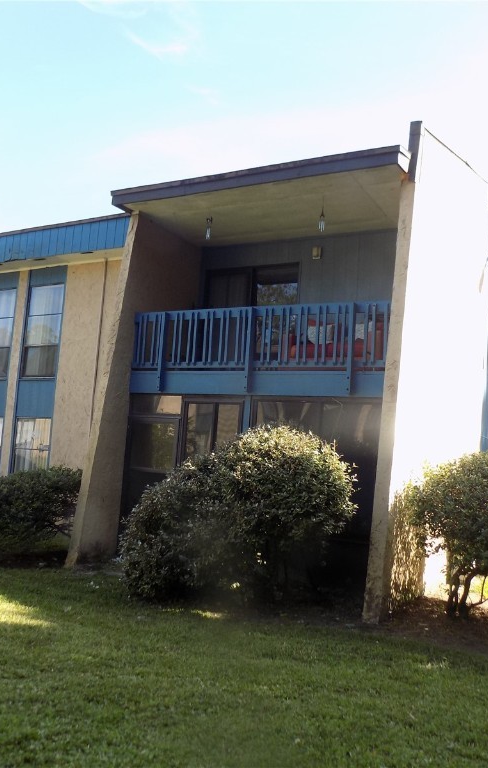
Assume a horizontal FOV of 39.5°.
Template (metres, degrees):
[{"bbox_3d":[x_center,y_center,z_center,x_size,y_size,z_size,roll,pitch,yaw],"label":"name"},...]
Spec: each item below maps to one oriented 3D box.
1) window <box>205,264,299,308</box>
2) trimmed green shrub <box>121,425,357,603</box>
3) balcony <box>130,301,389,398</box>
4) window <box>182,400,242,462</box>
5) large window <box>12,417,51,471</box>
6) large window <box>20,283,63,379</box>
[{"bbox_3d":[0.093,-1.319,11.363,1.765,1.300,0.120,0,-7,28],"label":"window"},{"bbox_3d":[-0.065,1.488,8.000,2.775,2.007,1.900,4,-6,0],"label":"trimmed green shrub"},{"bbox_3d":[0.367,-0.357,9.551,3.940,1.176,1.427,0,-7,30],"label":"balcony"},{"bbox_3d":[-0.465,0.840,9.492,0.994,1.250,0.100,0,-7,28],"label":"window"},{"bbox_3d":[-4.217,1.304,13.555,1.052,1.250,0.120,0,-7,30],"label":"large window"},{"bbox_3d":[-4.013,-1.031,13.580,0.965,1.911,0.099,0,-7,28],"label":"large window"}]

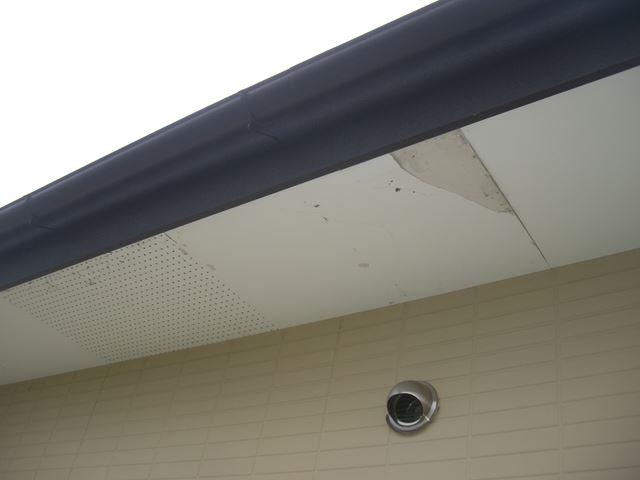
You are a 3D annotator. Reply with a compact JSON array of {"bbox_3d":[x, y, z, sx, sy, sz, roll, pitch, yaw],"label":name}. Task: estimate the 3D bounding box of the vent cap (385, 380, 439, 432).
[{"bbox_3d":[0.227,0.423,1.838,0.153,0.153,0.085,-16,-44,33],"label":"vent cap"}]

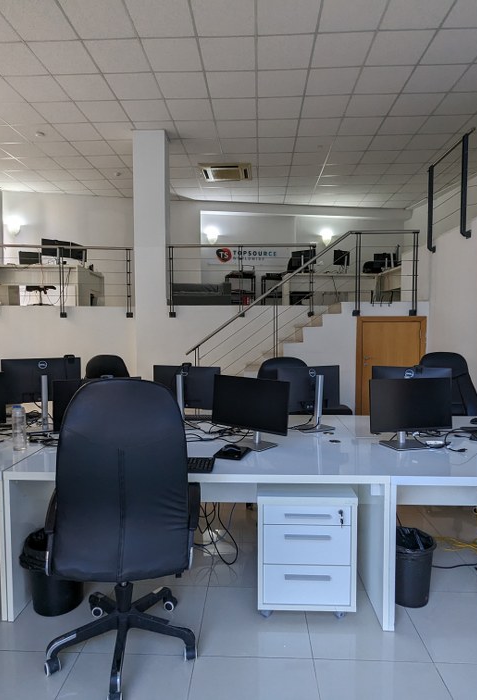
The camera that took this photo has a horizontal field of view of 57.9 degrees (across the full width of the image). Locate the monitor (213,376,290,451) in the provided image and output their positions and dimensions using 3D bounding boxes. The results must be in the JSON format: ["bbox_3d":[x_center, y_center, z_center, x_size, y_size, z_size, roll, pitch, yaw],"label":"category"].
[{"bbox_3d":[0.084,0.360,2.548,0.512,0.394,0.180,2,3,32],"label":"monitor"}]

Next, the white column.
[{"bbox_3d":[-1.327,-1.139,6.787,0.475,4.331,0.380,0,3,3],"label":"white column"}]

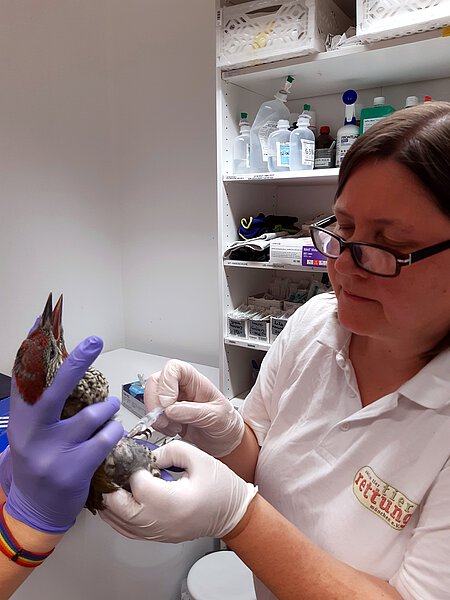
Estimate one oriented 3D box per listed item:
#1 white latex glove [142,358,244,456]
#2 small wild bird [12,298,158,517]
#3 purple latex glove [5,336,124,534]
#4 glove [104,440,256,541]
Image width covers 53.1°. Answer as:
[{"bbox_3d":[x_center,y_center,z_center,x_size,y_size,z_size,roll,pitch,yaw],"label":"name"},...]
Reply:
[{"bbox_3d":[-0.034,0.124,0.525,0.120,0.080,0.080,38,10,-6],"label":"white latex glove"},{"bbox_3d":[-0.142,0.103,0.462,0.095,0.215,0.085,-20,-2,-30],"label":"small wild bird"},{"bbox_3d":[-0.157,0.131,0.445,0.100,0.175,0.085,14,-7,11],"label":"purple latex glove"},{"bbox_3d":[-0.046,0.192,0.465,0.150,0.090,0.080,9,13,9],"label":"glove"}]

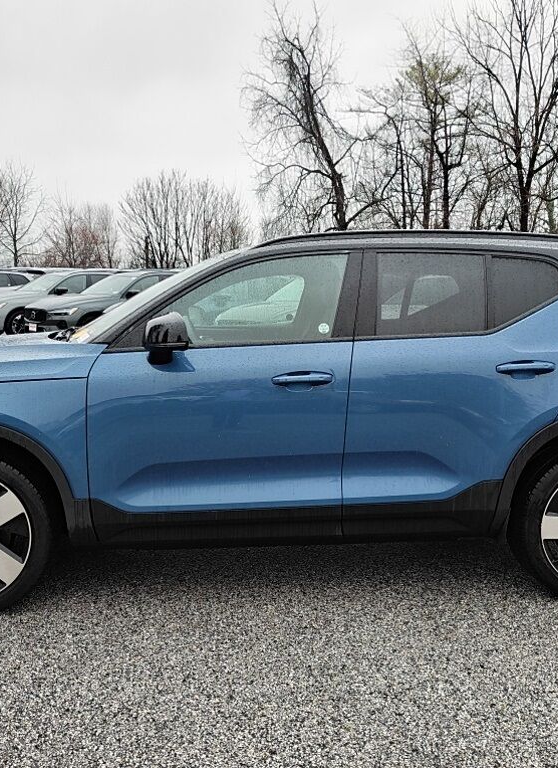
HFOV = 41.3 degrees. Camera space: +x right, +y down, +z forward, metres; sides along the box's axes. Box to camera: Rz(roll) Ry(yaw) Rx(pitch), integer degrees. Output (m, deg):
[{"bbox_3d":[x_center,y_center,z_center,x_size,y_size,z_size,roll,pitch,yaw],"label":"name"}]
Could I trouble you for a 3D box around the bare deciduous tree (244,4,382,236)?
[{"bbox_3d":[1.585,-10.621,34.996,6.200,13.980,5.800,1,8,0],"label":"bare deciduous tree"}]

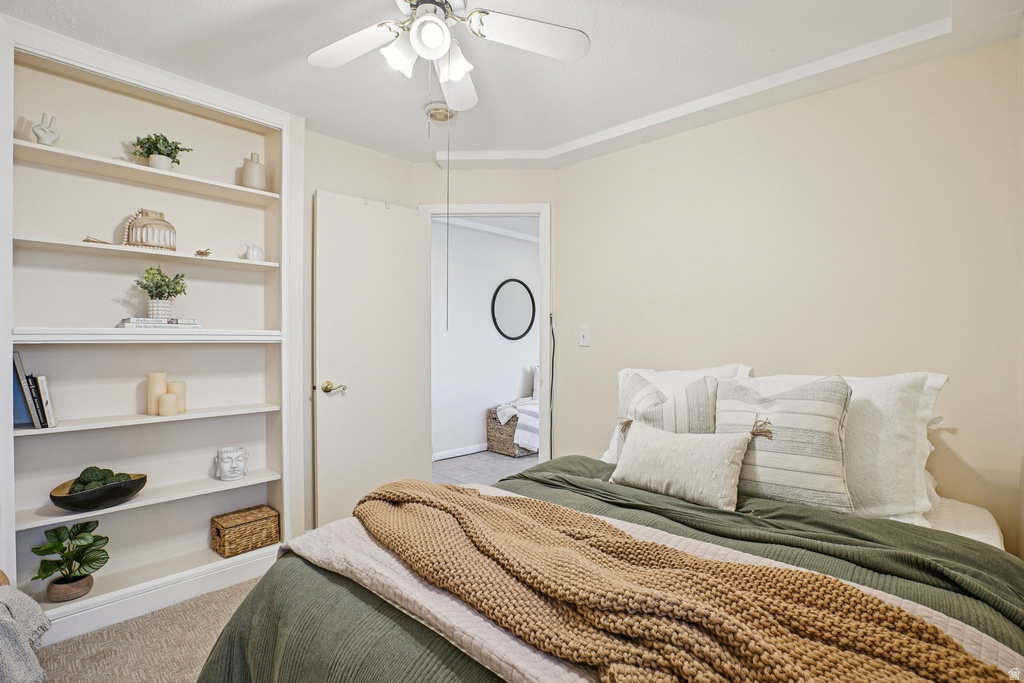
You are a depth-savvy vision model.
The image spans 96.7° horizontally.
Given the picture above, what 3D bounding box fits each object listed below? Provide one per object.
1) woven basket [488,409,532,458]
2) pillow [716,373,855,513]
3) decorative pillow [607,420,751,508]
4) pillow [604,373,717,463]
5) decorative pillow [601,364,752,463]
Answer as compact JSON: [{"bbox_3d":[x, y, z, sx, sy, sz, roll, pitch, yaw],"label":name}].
[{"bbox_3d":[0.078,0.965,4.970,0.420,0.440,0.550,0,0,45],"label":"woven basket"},{"bbox_3d":[1.056,0.369,1.807,0.480,0.480,0.160,0,-20,40],"label":"pillow"},{"bbox_3d":[0.657,0.467,1.813,0.490,0.290,0.140,0,-32,40],"label":"decorative pillow"},{"bbox_3d":[0.693,0.376,2.125,0.470,0.470,0.150,0,-22,40],"label":"pillow"},{"bbox_3d":[0.797,0.379,2.277,0.700,0.490,0.180,0,-17,40],"label":"decorative pillow"}]

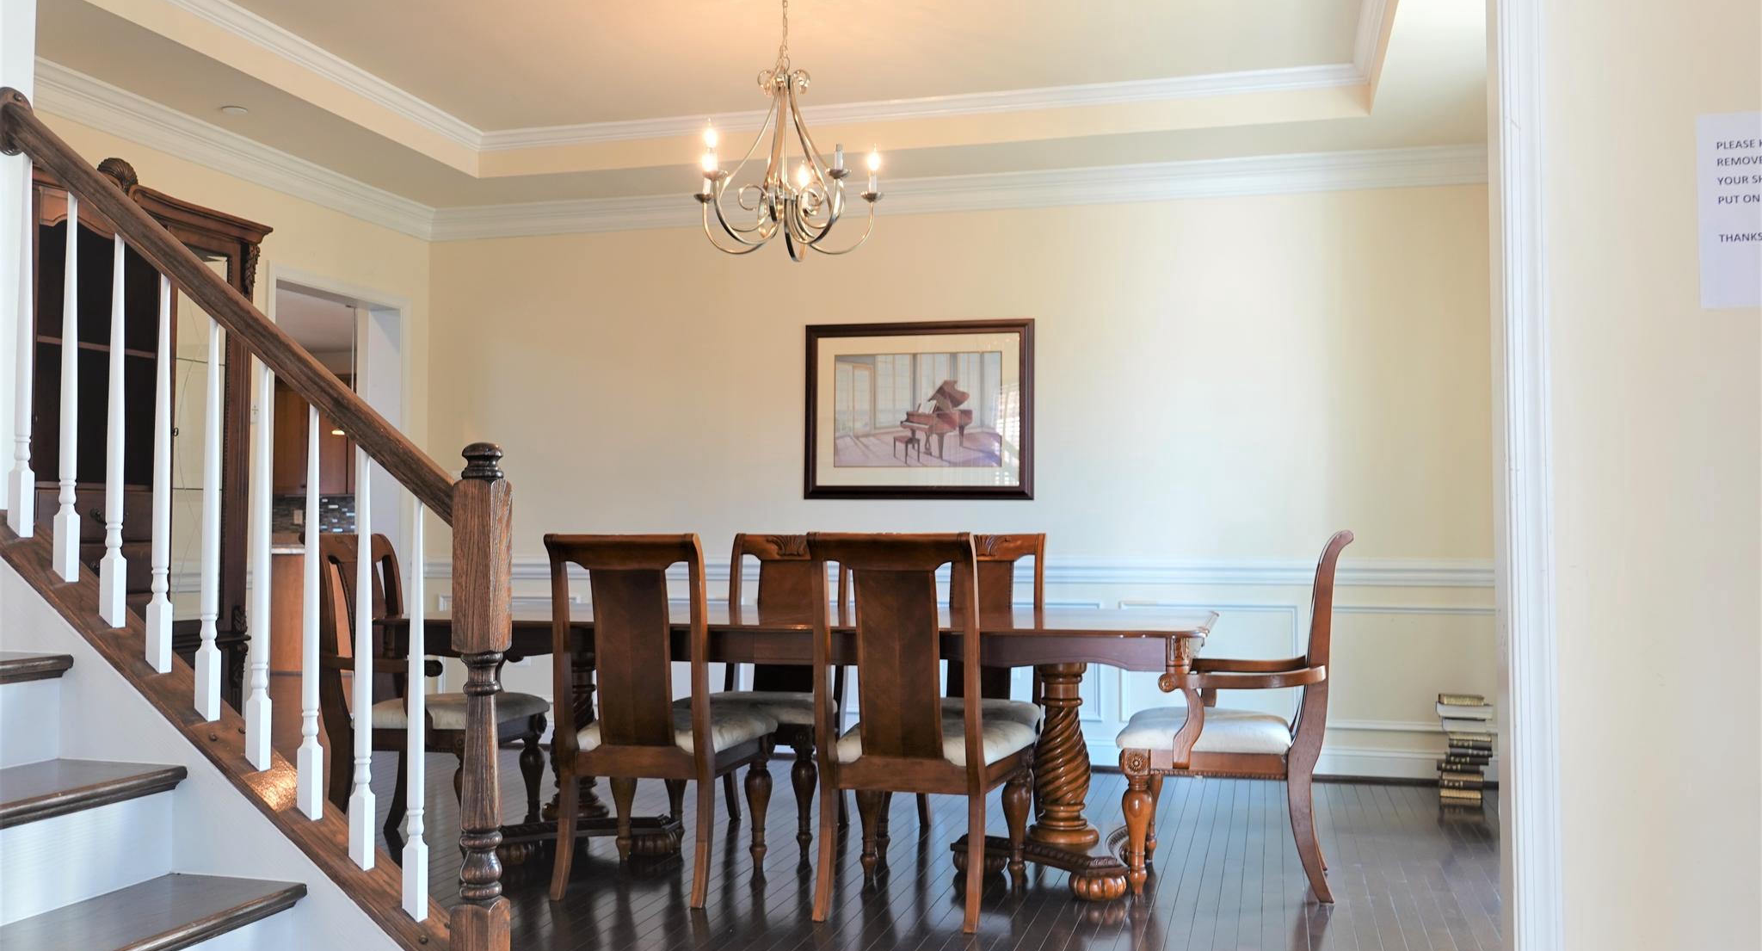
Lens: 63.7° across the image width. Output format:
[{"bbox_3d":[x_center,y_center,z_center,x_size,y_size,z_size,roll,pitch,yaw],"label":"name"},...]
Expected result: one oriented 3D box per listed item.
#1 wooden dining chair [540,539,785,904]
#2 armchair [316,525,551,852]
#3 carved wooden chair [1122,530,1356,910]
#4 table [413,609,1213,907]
[{"bbox_3d":[-0.634,0.674,4.122,0.535,1.010,0.596,-1,-2,15],"label":"wooden dining chair"},{"bbox_3d":[-1.499,0.693,4.635,0.651,1.013,0.566,-1,-2,15],"label":"armchair"},{"bbox_3d":[1.030,0.673,4.134,0.651,1.018,0.566,-1,-2,15],"label":"carved wooden chair"},{"bbox_3d":[-0.189,0.807,4.332,2.368,0.763,1.040,-1,-2,15],"label":"table"}]

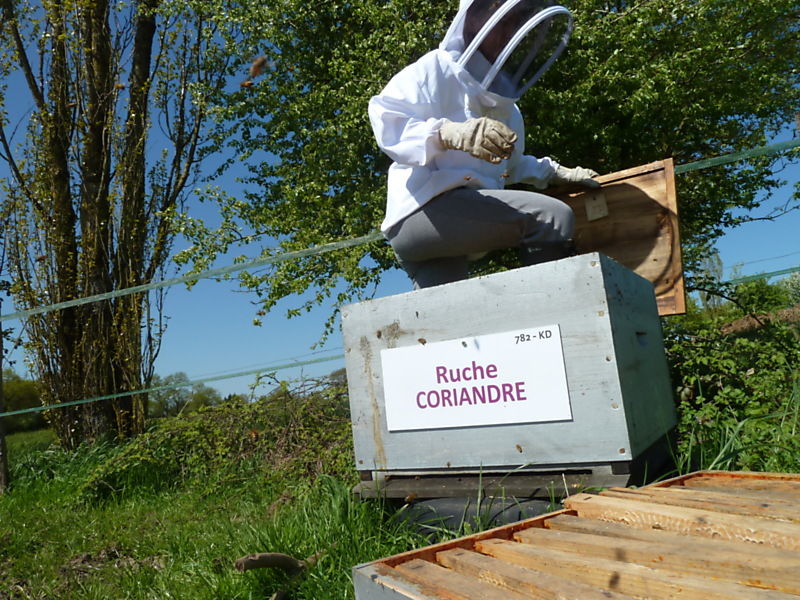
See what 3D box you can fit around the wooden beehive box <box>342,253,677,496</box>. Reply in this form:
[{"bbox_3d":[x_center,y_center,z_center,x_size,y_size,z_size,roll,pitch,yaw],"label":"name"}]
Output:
[{"bbox_3d":[0.241,0.163,1.195,0.502,0.356,0.535,-12,-10,31],"label":"wooden beehive box"}]

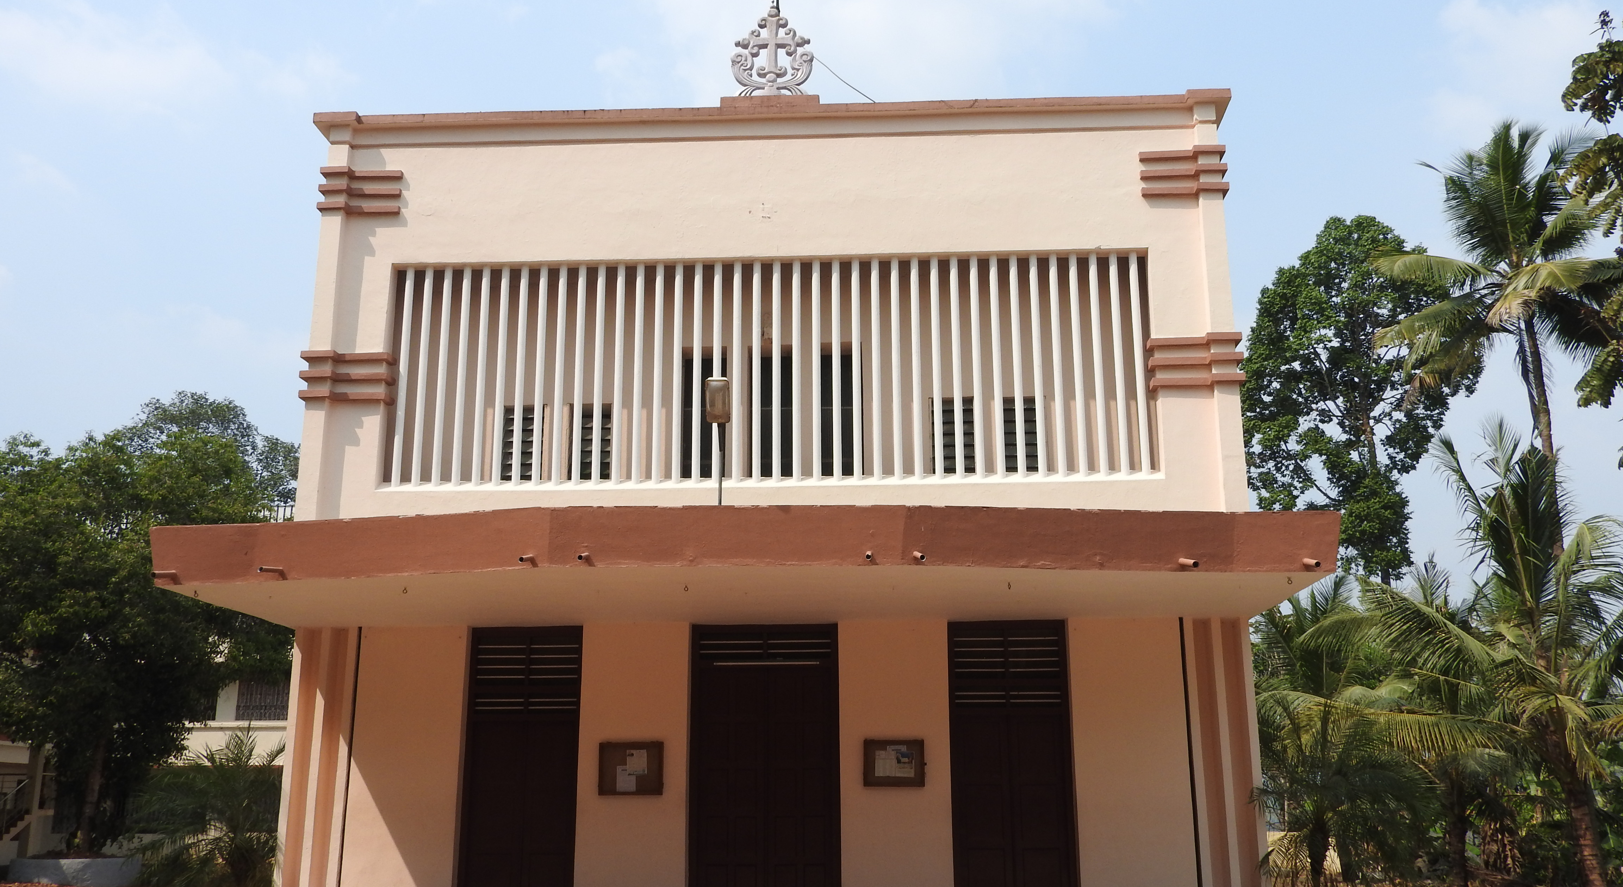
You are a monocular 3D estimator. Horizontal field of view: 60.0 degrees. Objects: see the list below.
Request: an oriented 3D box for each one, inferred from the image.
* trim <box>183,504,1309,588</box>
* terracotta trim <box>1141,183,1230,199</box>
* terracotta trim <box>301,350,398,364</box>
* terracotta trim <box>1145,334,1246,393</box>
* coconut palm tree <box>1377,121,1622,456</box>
[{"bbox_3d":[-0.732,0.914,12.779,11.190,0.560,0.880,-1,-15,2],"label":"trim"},{"bbox_3d":[4.250,-2.878,16.042,0.950,0.080,0.260,-1,-15,2],"label":"terracotta trim"},{"bbox_3d":[-5.272,-0.979,16.004,0.950,0.075,0.320,-1,-15,2],"label":"terracotta trim"},{"bbox_3d":[4.532,-0.961,16.592,1.050,0.590,0.380,-1,-15,2],"label":"terracotta trim"},{"bbox_3d":[14.589,0.747,28.127,6.200,16.000,6.000,-1,-15,2],"label":"coconut palm tree"}]

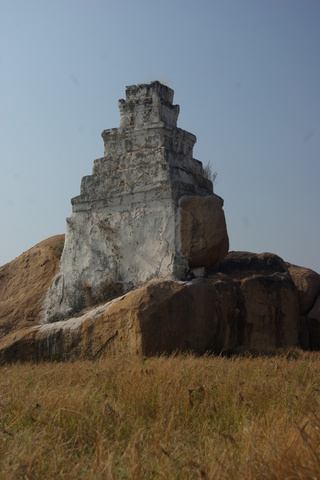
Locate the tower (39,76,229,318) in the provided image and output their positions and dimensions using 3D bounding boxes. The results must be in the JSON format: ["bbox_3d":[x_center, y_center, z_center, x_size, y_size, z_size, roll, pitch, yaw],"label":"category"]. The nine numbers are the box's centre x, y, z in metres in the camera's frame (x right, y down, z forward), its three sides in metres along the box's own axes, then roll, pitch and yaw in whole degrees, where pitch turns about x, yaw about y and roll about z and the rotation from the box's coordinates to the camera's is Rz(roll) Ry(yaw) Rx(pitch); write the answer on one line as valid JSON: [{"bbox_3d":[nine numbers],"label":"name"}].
[{"bbox_3d":[-0.657,-1.022,23.452,4.400,7.350,3.530,-4,-8,31],"label":"tower"}]

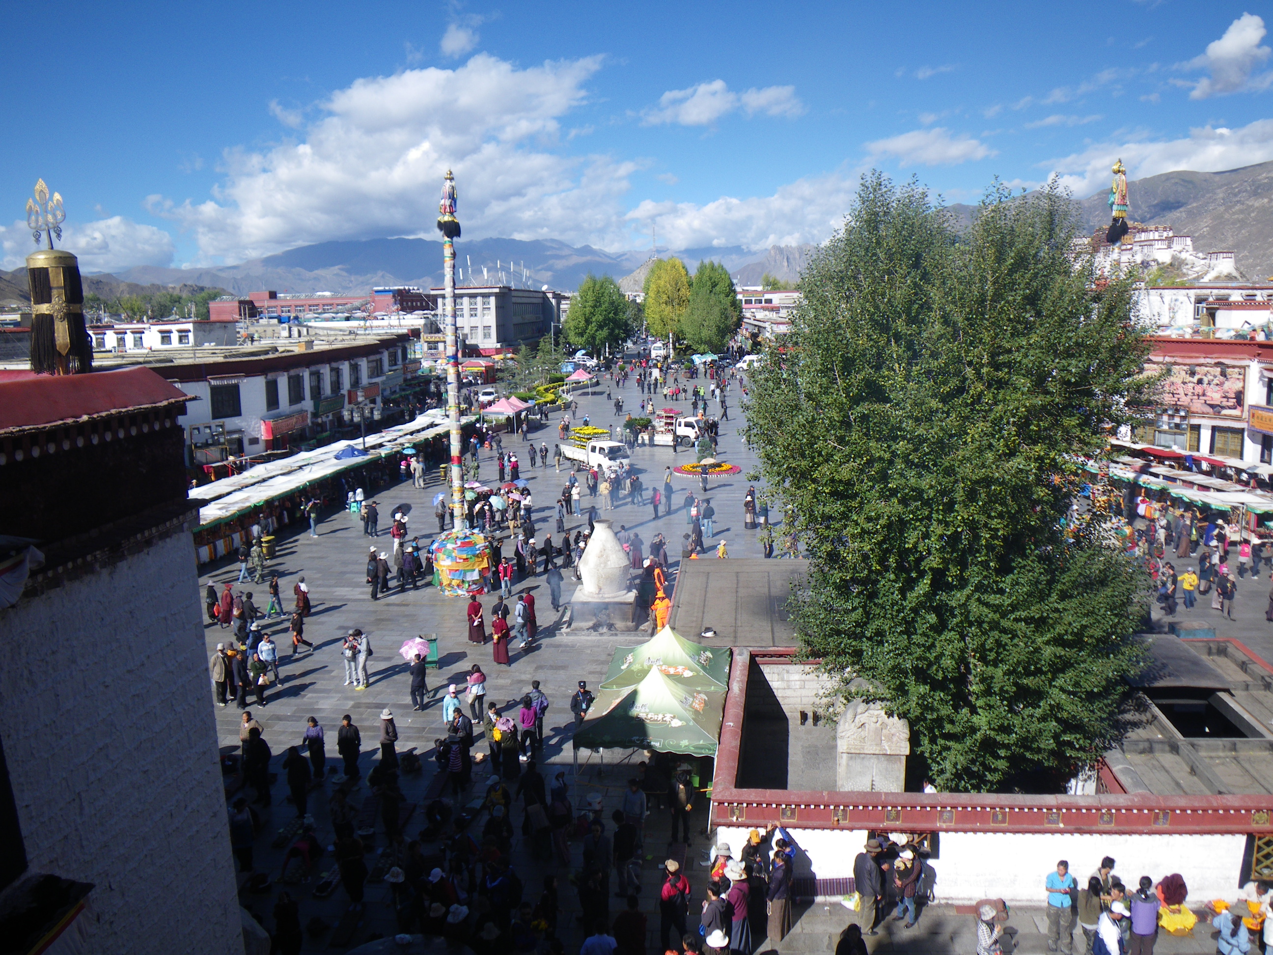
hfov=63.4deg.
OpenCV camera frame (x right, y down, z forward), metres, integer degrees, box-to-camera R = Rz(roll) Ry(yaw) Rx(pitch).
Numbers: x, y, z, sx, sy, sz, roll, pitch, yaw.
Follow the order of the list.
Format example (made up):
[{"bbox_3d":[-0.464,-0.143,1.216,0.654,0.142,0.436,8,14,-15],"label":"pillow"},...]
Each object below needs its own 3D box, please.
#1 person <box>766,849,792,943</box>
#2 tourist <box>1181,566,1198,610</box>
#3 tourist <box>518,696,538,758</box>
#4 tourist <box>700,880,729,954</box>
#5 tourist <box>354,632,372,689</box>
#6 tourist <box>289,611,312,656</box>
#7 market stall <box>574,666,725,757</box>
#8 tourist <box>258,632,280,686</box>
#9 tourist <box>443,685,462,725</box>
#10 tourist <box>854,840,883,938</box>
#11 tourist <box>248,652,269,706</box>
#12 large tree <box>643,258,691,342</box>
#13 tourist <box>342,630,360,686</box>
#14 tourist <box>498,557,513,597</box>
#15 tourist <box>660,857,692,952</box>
[{"bbox_3d":[2.444,7.104,17.605,0.420,1.705,0.450,-5,11,-25],"label":"person"},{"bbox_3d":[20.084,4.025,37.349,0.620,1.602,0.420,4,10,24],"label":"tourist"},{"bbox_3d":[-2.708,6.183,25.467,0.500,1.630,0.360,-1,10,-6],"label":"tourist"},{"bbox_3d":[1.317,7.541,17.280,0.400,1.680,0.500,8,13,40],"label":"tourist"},{"bbox_3d":[-8.118,5.337,30.338,0.450,1.775,0.500,-6,11,-30],"label":"tourist"},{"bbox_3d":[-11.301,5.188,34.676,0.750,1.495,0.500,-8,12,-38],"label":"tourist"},{"bbox_3d":[0.405,5.771,22.831,2.974,3.339,2.918,1,10,7],"label":"market stall"},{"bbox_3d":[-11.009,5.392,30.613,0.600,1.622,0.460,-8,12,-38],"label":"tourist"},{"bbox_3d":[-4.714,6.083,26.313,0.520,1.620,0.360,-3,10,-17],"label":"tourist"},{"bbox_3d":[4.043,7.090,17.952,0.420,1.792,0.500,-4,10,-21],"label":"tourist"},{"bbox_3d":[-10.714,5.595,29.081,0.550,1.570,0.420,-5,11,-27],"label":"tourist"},{"bbox_3d":[5.844,-32.289,198.396,9.200,19.200,9.000,0,10,0],"label":"large tree"},{"bbox_3d":[-8.373,5.261,30.171,0.520,1.655,0.400,-1,10,-7],"label":"tourist"},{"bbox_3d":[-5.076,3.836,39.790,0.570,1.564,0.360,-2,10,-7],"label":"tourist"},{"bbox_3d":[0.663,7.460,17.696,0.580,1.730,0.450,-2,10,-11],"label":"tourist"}]

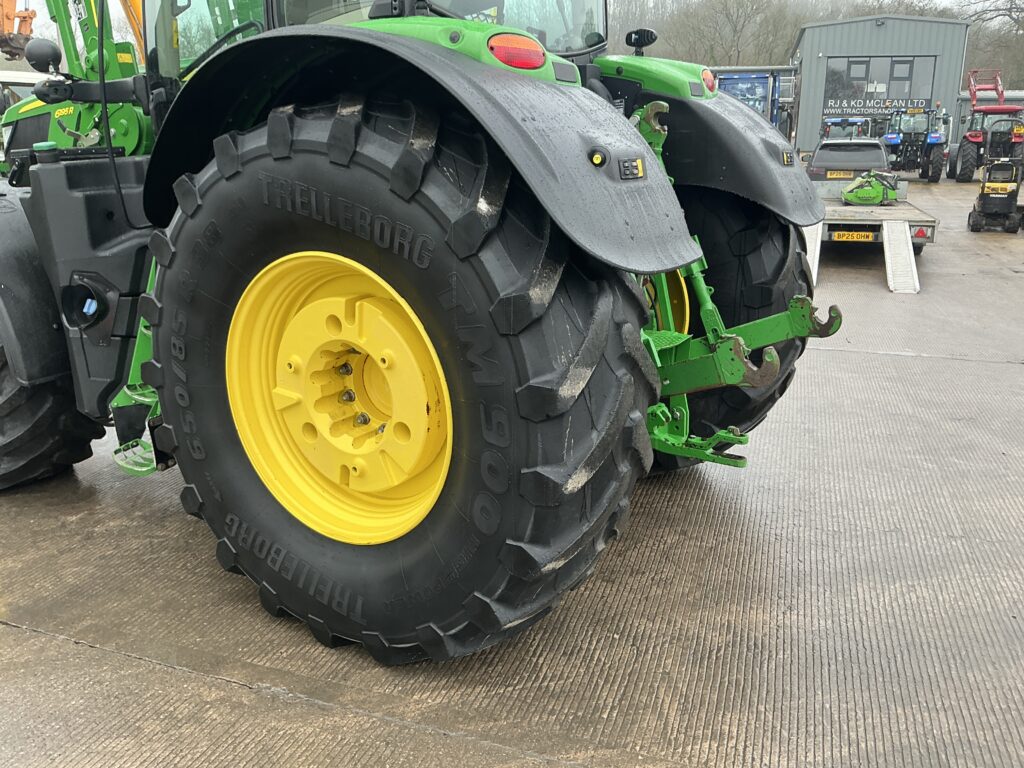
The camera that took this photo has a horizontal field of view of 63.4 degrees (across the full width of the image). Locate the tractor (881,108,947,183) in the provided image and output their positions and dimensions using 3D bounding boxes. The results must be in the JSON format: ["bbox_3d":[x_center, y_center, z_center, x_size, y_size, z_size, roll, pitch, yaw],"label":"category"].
[{"bbox_3d":[15.064,-8.937,31.320,2.150,2.580,4.200,5,15,18],"label":"tractor"}]

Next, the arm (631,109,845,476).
[{"bbox_3d":[0.764,-0.408,3.437,1.040,1.460,1.100,9,18,29],"label":"arm"}]

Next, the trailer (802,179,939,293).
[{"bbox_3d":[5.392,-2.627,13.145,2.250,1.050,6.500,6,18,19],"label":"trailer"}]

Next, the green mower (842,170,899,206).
[{"bbox_3d":[6.520,-3.591,15.098,0.880,0.570,1.200,4,17,18],"label":"green mower"}]

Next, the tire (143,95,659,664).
[{"bbox_3d":[-0.462,-0.021,3.067,2.060,2.020,0.670,9,18,29],"label":"tire"}]

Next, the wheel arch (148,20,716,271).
[{"bbox_3d":[-0.368,-0.813,2.780,1.980,0.740,0.620,9,18,29],"label":"wheel arch"}]

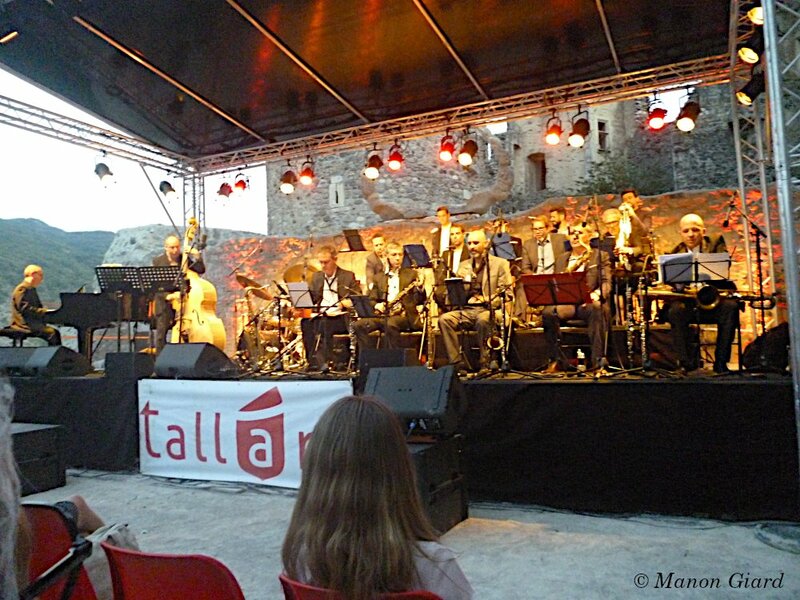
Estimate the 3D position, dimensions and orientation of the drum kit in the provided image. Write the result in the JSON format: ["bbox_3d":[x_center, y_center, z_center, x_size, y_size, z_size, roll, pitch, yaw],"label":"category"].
[{"bbox_3d":[-1.331,0.204,7.150,1.150,1.180,0.950,-5,-5,38],"label":"drum kit"}]

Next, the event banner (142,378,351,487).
[{"bbox_3d":[-1.570,1.255,6.230,2.500,0.980,0.040,-4,-3,24],"label":"event banner"}]

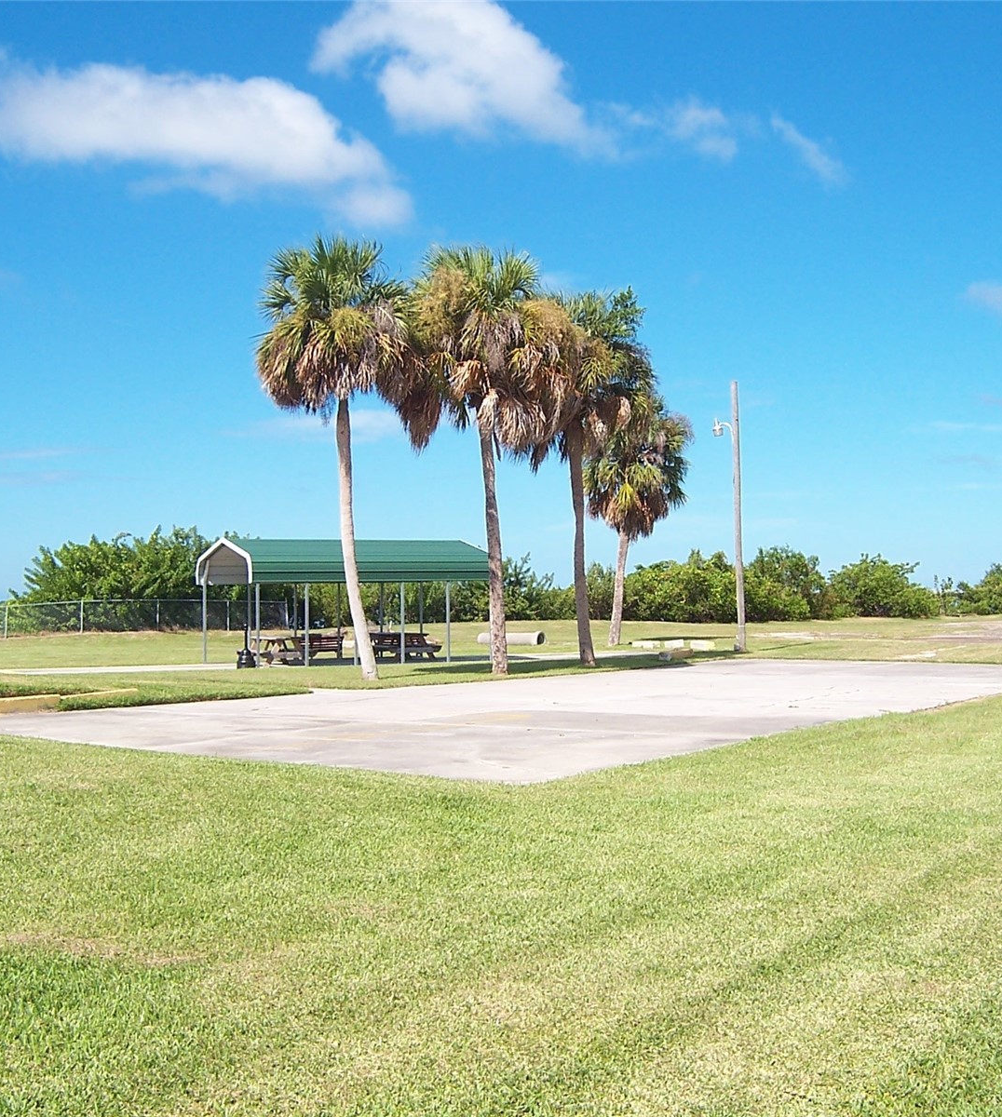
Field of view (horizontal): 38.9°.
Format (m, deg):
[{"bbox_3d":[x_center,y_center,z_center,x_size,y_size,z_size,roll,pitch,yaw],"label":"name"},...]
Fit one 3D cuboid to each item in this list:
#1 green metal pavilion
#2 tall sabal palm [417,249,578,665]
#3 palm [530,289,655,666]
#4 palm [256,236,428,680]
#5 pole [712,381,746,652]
[{"bbox_3d":[-4.019,1.100,37.126,6.710,3.190,4.120,0,-2,-29],"label":"green metal pavilion"},{"bbox_3d":[-0.157,-2.240,31.975,3.580,9.600,3.300,-1,-2,0],"label":"tall sabal palm"},{"bbox_3d":[2.275,-2.041,35.377,3.120,9.340,3.000,-1,-2,0],"label":"palm"},{"bbox_3d":[-3.446,-2.226,30.826,3.720,9.570,3.400,-1,-2,0],"label":"palm"},{"bbox_3d":[7.038,-1.324,43.700,1.000,8.270,0.320,0,-2,-9],"label":"pole"}]

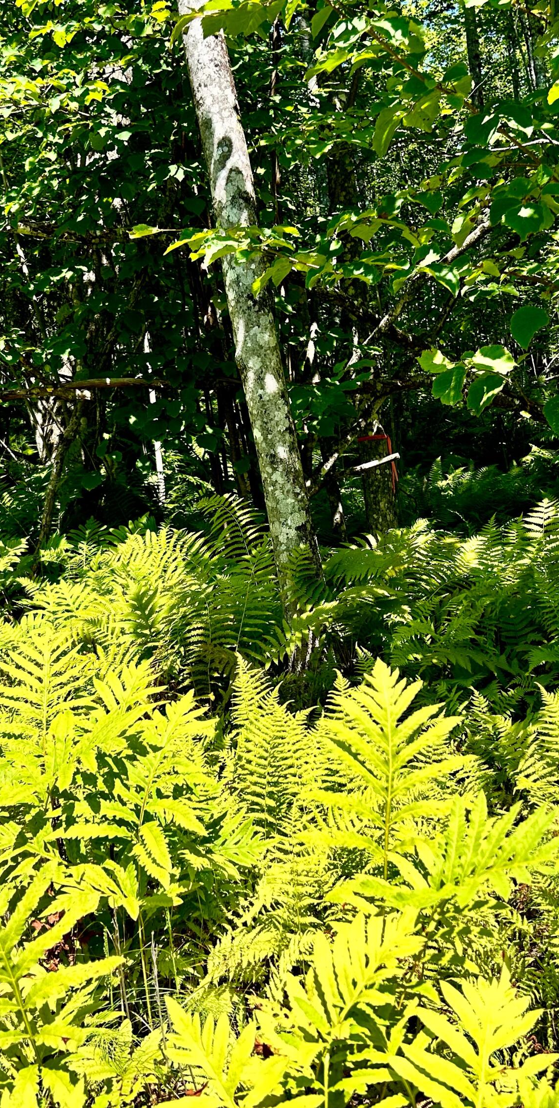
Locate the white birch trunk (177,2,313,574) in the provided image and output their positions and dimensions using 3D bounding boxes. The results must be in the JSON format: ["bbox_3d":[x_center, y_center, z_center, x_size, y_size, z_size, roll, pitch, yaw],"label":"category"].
[{"bbox_3d":[-0.151,-1.259,5.500,0.215,2.880,0.215,-10,6,0],"label":"white birch trunk"}]

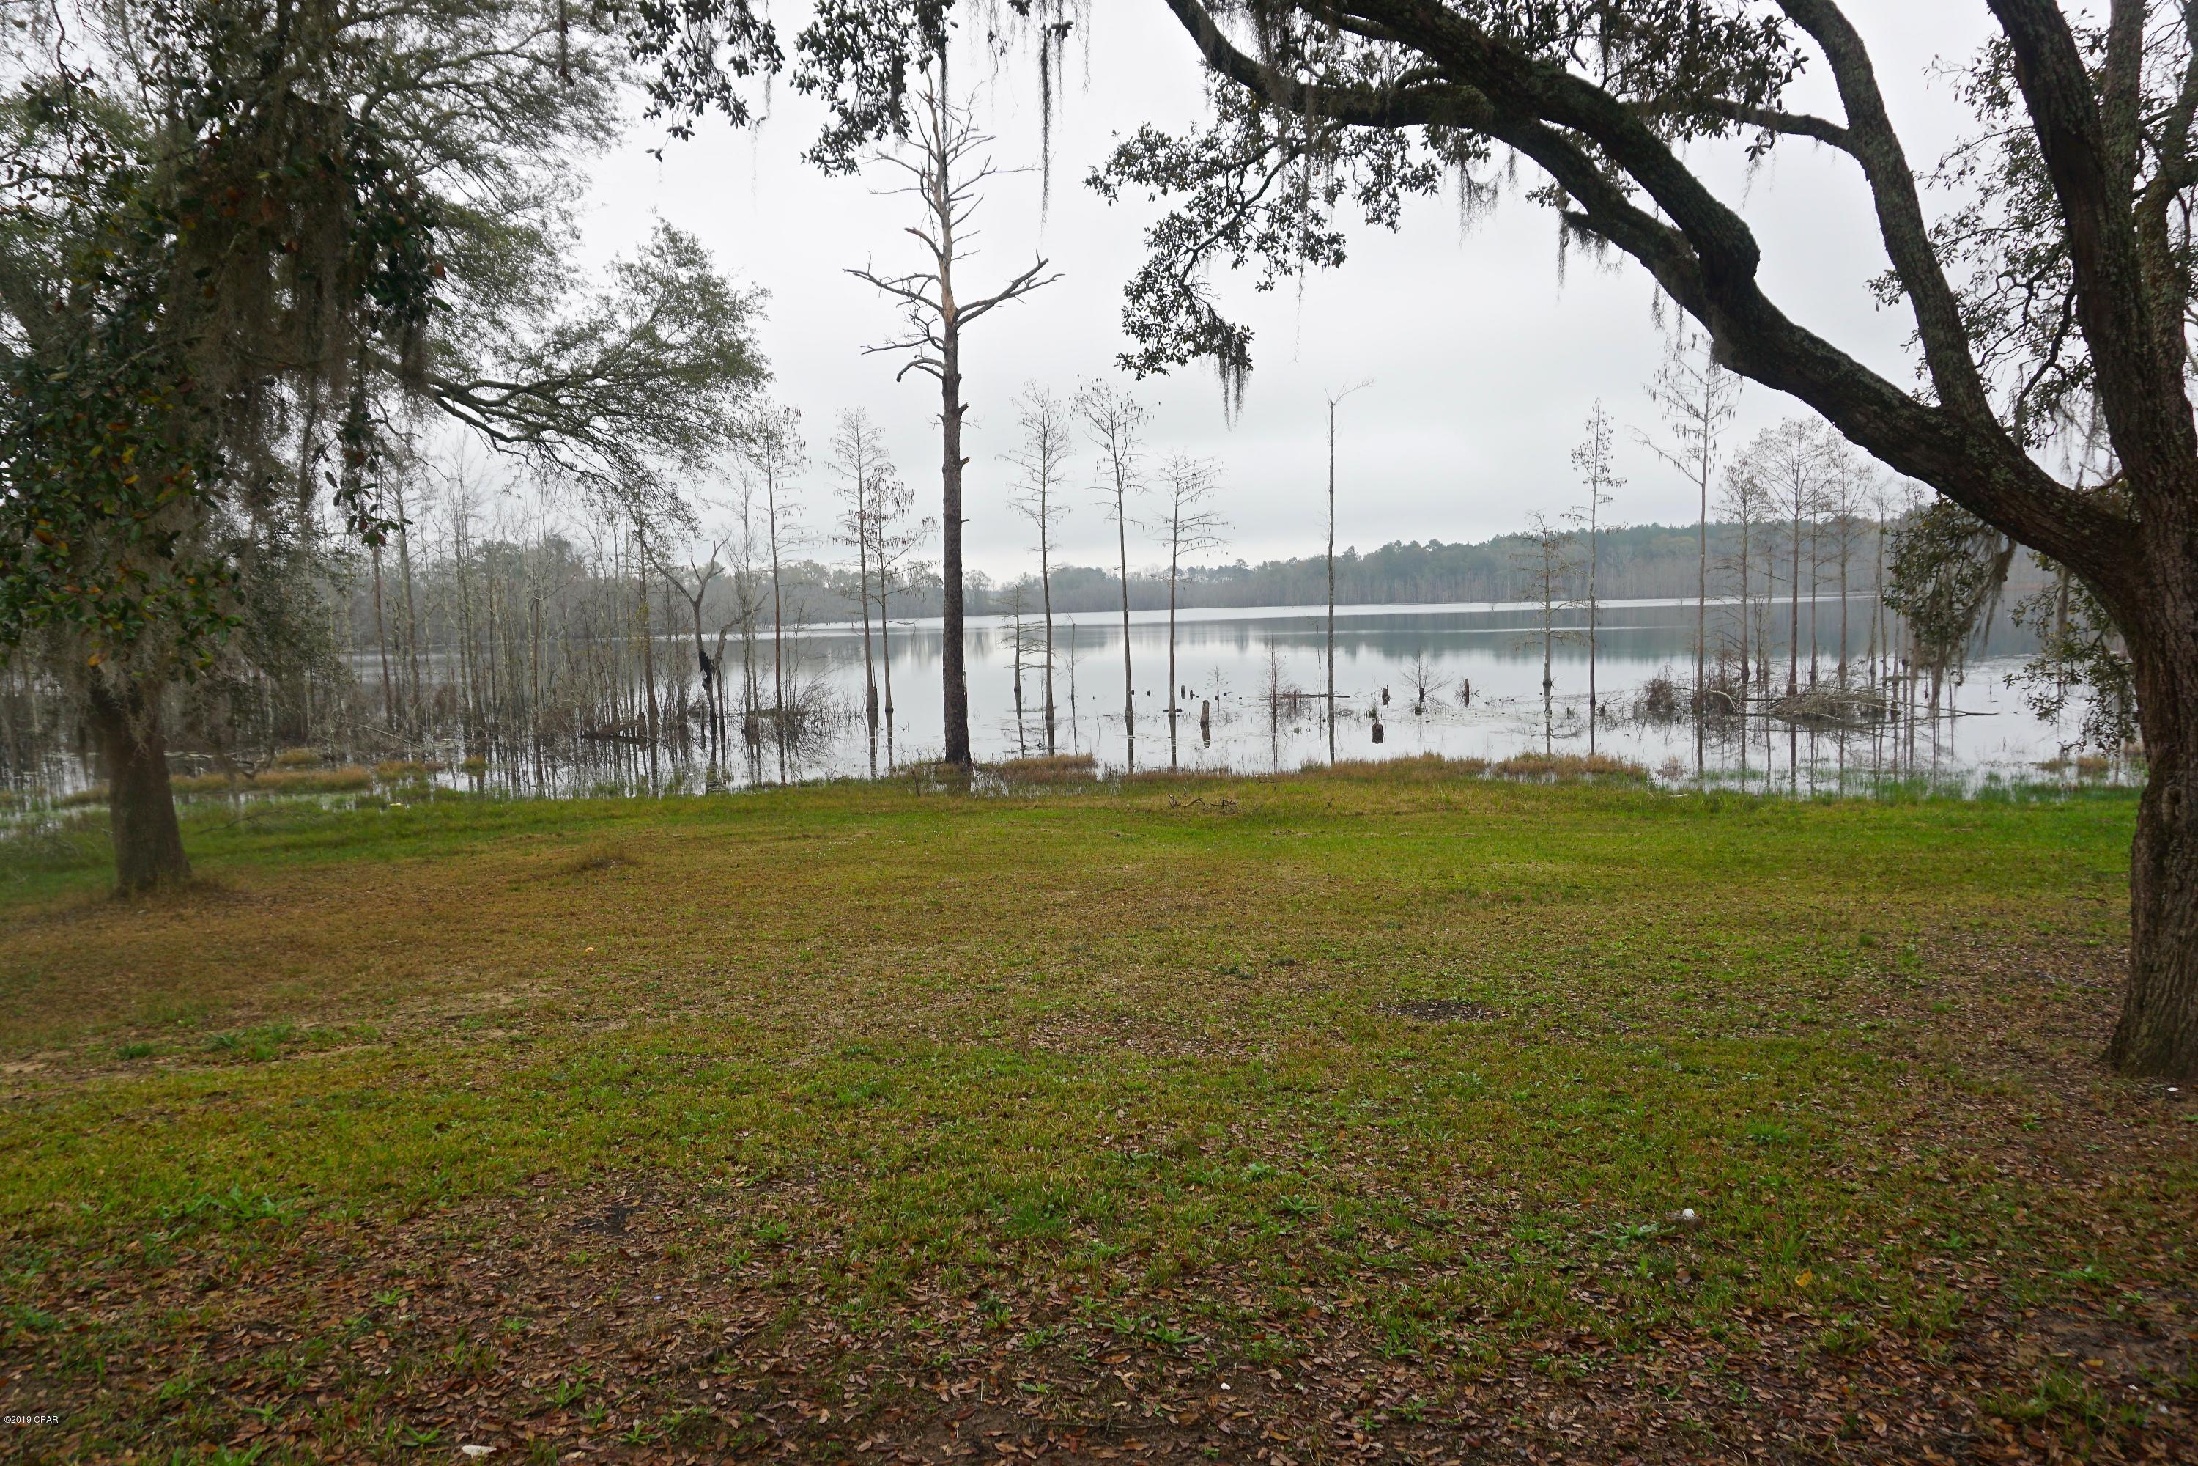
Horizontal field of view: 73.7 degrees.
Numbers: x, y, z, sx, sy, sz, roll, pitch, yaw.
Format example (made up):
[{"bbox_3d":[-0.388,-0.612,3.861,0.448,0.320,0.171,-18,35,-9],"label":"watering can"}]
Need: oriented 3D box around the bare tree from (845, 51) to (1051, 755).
[{"bbox_3d":[-2.502,-5.369,24.817,3.470,11.970,3.300,-1,5,-5],"label":"bare tree"}]

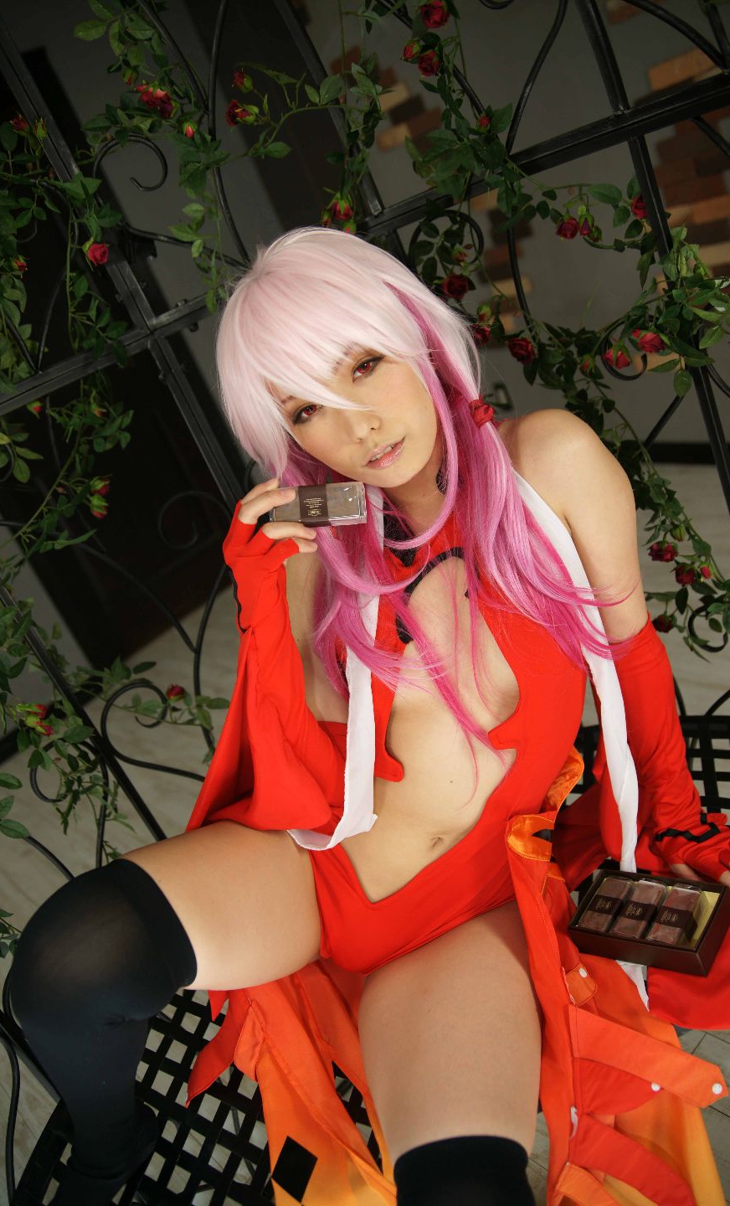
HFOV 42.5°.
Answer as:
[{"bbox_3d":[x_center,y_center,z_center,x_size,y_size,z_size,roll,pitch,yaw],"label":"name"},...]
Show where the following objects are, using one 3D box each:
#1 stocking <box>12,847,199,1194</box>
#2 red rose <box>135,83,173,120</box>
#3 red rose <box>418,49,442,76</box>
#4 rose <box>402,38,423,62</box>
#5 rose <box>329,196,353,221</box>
[{"bbox_3d":[-0.243,0.448,0.900,0.170,0.490,0.250,11,35,12],"label":"stocking"},{"bbox_3d":[-0.238,-0.567,1.060,0.041,0.037,0.035,-24,19,0],"label":"red rose"},{"bbox_3d":[0.071,-0.596,1.035,0.028,0.029,0.027,-21,20,11],"label":"red rose"},{"bbox_3d":[0.051,-0.607,1.030,0.024,0.026,0.024,-19,20,16],"label":"rose"},{"bbox_3d":[-0.029,-0.479,1.140,0.029,0.029,0.029,-24,19,0],"label":"rose"}]

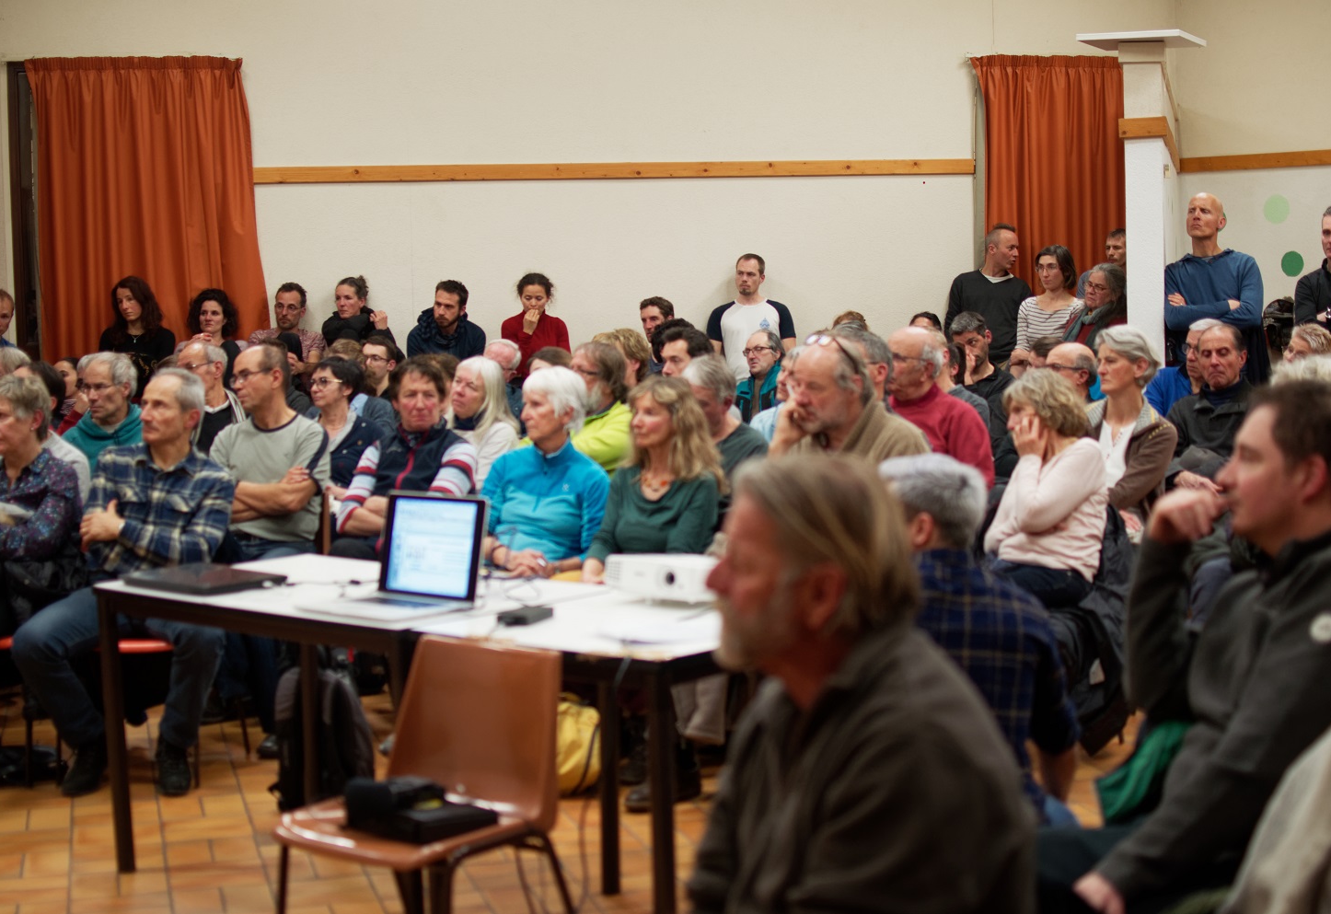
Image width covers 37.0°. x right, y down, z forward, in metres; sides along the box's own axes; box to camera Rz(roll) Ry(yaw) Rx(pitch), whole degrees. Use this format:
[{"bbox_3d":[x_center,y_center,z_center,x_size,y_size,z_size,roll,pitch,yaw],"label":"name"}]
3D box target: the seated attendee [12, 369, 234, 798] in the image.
[{"bbox_3d":[-1.612,0.359,6.286,0.620,1.270,0.780,-1,5,7],"label":"seated attendee"}]

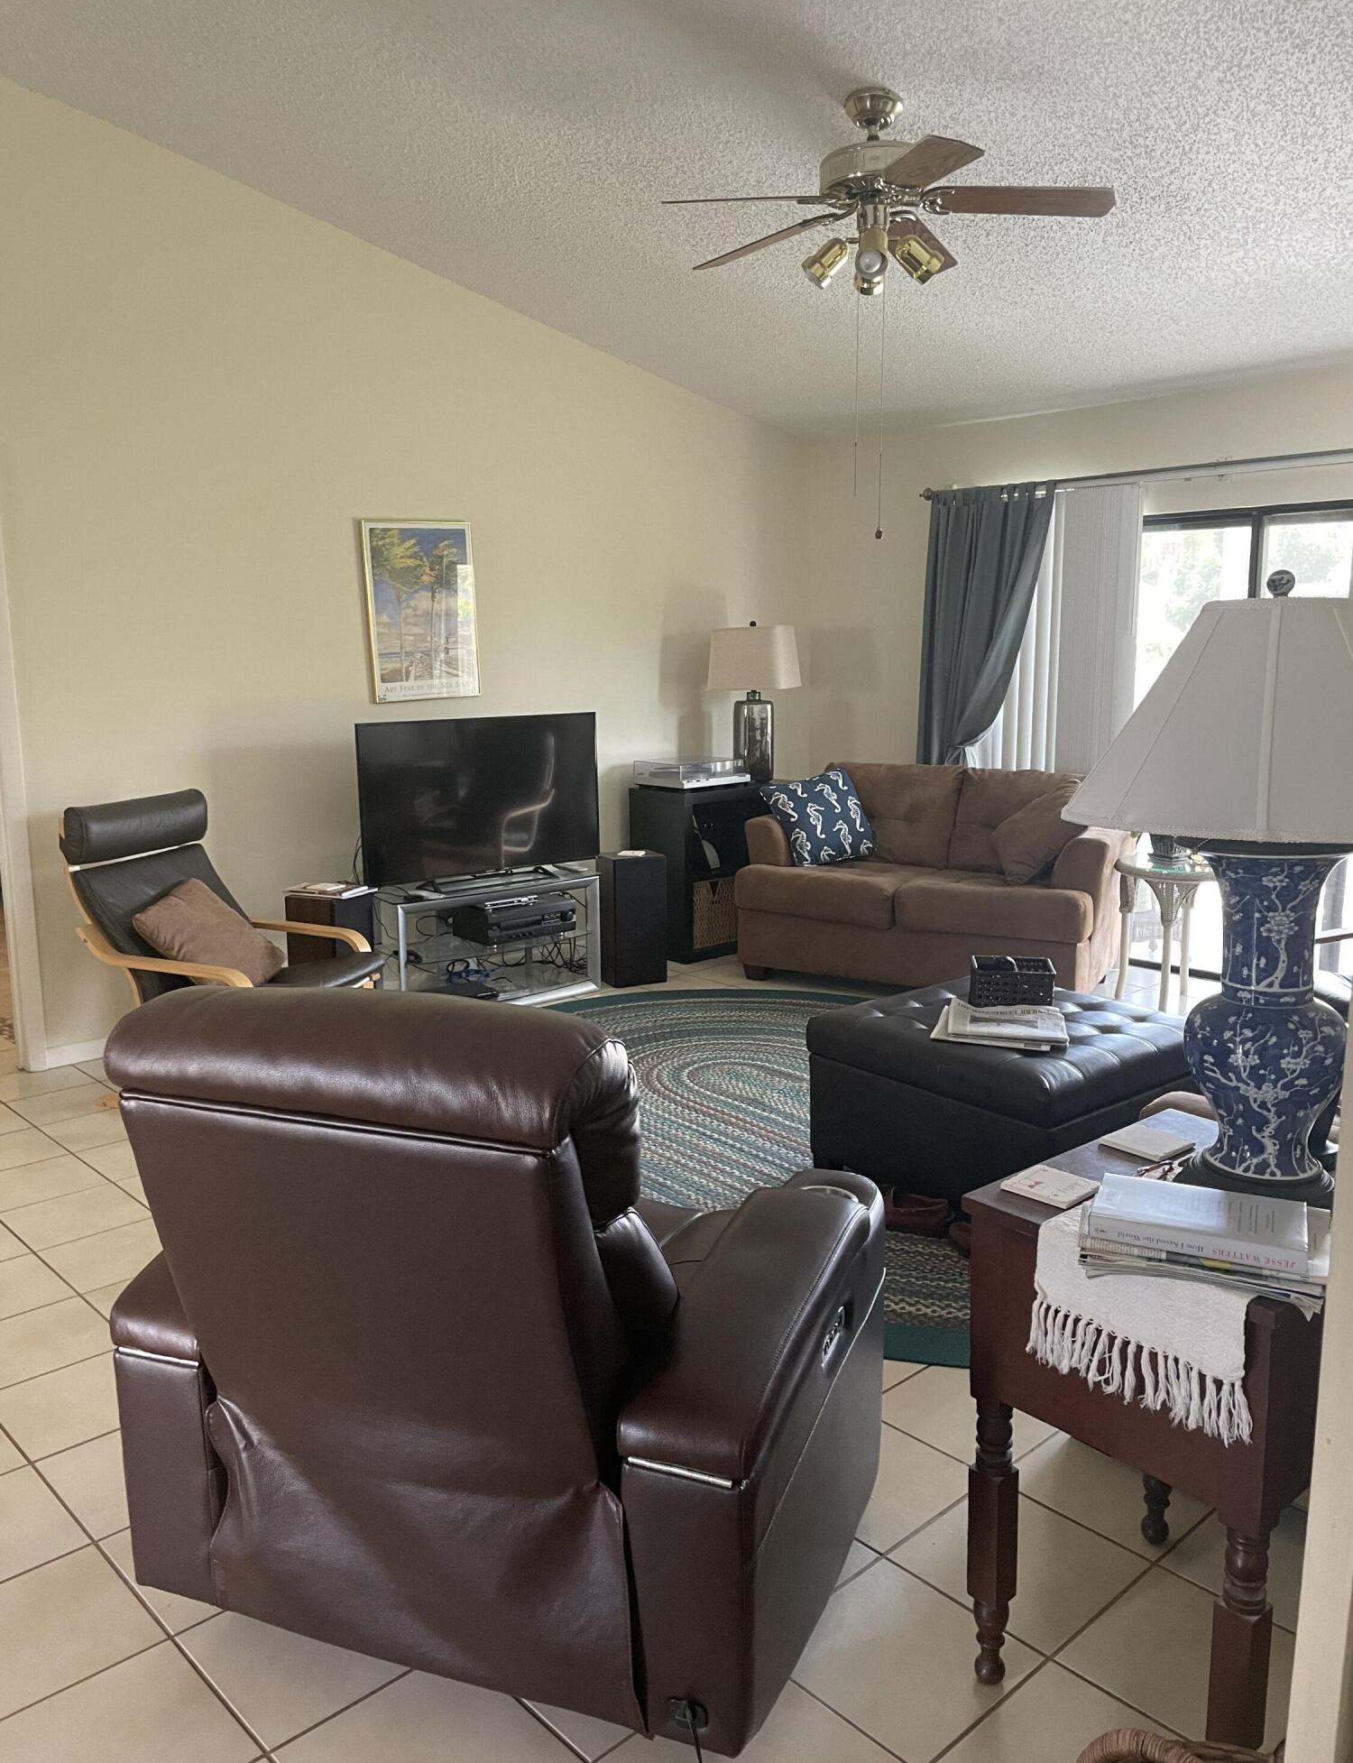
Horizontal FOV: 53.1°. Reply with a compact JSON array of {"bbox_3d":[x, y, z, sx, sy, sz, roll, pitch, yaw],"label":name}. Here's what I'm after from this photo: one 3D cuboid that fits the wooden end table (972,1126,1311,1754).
[{"bbox_3d":[0.734,0.776,1.897,0.545,0.720,0.435,-9,13,-42],"label":"wooden end table"}]

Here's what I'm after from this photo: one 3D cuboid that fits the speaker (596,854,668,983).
[{"bbox_3d":[-0.193,0.159,5.948,0.243,0.558,0.215,-5,11,-25],"label":"speaker"}]

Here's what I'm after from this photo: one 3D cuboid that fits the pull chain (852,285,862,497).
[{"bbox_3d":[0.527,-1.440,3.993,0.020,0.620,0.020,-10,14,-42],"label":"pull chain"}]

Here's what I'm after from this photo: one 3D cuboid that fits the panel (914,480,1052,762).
[{"bbox_3d":[1.438,-0.744,6.341,0.140,2.140,0.700,-9,13,-42],"label":"panel"}]

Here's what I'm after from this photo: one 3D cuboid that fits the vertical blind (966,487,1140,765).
[{"bbox_3d":[1.628,-0.668,6.068,0.100,2.080,0.870,-9,13,-42],"label":"vertical blind"}]

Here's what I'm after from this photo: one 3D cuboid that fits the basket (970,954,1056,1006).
[{"bbox_3d":[0.957,0.284,3.863,0.215,0.102,0.175,2,10,10],"label":"basket"}]

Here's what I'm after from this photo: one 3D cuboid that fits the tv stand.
[{"bbox_3d":[-0.815,0.256,5.600,1.020,0.508,0.420,-9,13,-42],"label":"tv stand"}]

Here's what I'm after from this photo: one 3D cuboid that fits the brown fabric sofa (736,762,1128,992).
[{"bbox_3d":[1.145,-0.012,5.975,1.530,0.890,0.900,5,11,29],"label":"brown fabric sofa"}]

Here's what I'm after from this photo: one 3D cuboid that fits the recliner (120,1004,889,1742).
[{"bbox_3d":[-0.278,0.588,2.093,1.020,1.000,0.900,4,10,21],"label":"recliner"}]

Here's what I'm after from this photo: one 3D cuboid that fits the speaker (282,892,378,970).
[{"bbox_3d":[-1.286,0.315,5.083,0.215,0.565,0.240,3,10,21],"label":"speaker"}]

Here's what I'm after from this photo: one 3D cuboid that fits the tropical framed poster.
[{"bbox_3d":[-1.027,-1.098,5.521,0.498,0.713,0.030,-11,15,-42],"label":"tropical framed poster"}]

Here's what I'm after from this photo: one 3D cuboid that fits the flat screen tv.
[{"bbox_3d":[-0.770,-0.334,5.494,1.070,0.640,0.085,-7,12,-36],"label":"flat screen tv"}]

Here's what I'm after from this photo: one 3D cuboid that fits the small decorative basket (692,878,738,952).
[{"bbox_3d":[0.087,0.120,6.569,0.320,0.330,0.330,-9,13,-42],"label":"small decorative basket"}]

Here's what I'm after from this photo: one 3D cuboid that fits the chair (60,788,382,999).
[{"bbox_3d":[-1.489,0.202,4.529,0.820,0.980,0.680,4,10,21],"label":"chair"}]

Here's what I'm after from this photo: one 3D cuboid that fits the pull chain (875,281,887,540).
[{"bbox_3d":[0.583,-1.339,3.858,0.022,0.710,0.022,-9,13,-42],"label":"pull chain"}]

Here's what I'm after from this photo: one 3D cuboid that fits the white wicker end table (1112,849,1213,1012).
[{"bbox_3d":[2.050,0.215,5.525,0.510,0.583,0.510,-9,13,-42],"label":"white wicker end table"}]

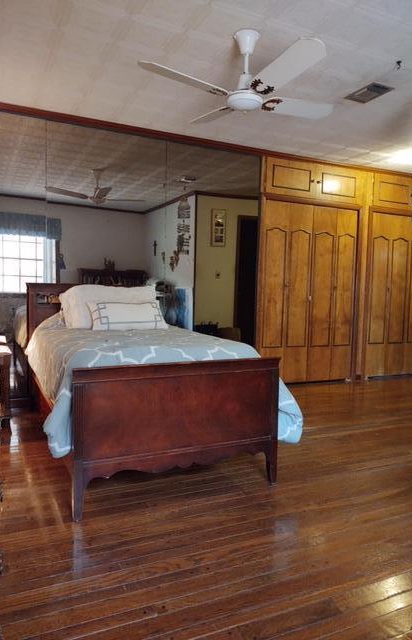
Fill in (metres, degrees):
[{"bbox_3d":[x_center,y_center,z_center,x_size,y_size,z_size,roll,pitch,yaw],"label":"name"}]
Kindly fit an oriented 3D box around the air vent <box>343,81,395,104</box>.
[{"bbox_3d":[1.143,-1.583,3.507,0.206,0.030,0.317,-1,5,-26],"label":"air vent"}]

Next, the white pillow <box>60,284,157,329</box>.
[{"bbox_3d":[-0.778,-0.110,4.019,0.740,0.350,0.210,-1,-10,-26],"label":"white pillow"}]

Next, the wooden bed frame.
[{"bbox_3d":[-0.542,0.296,3.350,1.070,1.040,2.080,-1,5,-26],"label":"wooden bed frame"}]

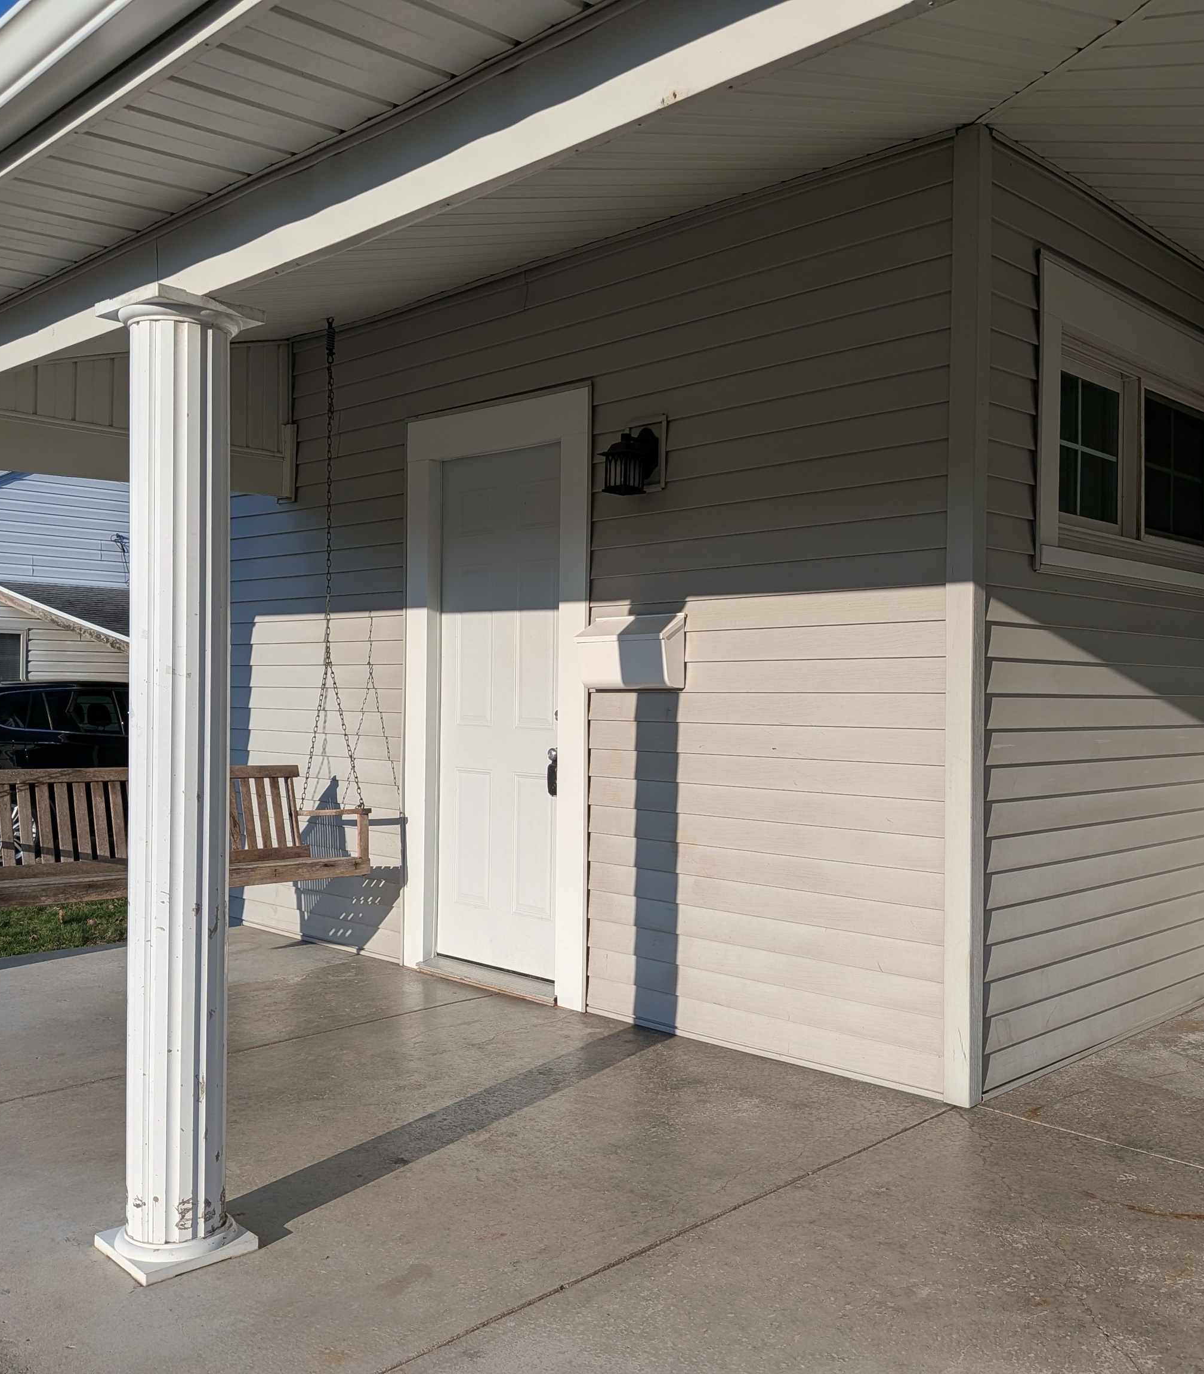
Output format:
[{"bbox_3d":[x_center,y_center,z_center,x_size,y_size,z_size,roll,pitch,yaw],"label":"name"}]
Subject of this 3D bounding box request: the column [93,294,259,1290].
[{"bbox_3d":[-0.854,0.185,2.582,0.240,1.900,0.240,0,-1,45],"label":"column"}]

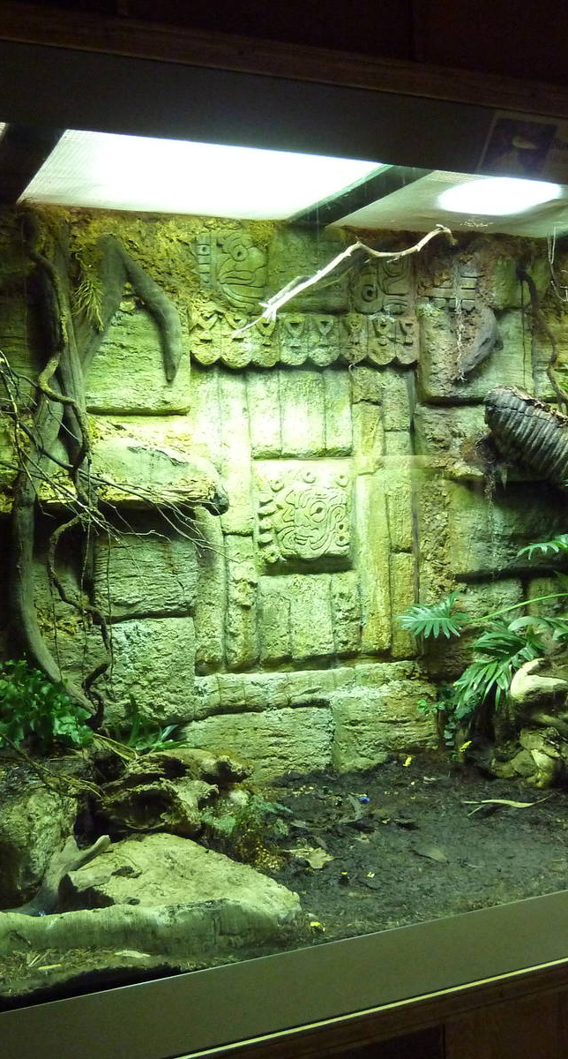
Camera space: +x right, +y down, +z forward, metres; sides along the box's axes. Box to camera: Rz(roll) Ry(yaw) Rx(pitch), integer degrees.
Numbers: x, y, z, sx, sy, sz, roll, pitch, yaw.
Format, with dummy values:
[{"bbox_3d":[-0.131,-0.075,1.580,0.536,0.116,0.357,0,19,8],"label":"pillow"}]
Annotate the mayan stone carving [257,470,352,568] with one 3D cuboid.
[{"bbox_3d":[0.049,-0.024,2.450,0.228,0.232,0.045,-3,3,-21],"label":"mayan stone carving"}]

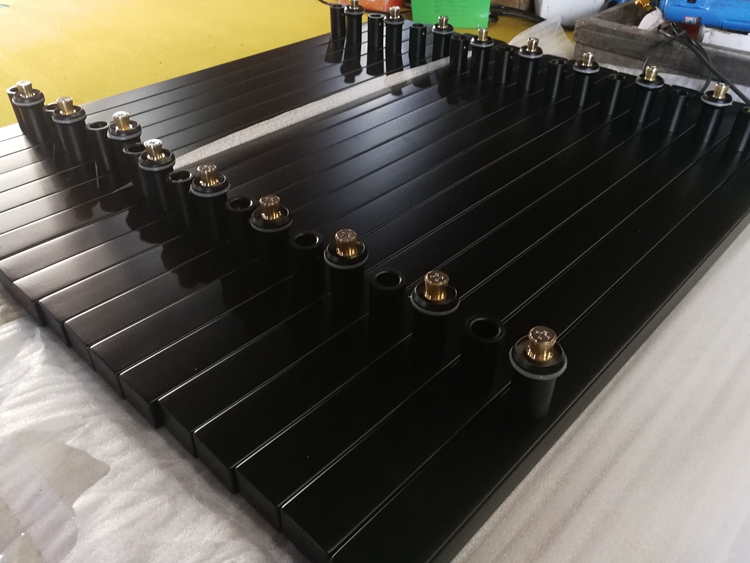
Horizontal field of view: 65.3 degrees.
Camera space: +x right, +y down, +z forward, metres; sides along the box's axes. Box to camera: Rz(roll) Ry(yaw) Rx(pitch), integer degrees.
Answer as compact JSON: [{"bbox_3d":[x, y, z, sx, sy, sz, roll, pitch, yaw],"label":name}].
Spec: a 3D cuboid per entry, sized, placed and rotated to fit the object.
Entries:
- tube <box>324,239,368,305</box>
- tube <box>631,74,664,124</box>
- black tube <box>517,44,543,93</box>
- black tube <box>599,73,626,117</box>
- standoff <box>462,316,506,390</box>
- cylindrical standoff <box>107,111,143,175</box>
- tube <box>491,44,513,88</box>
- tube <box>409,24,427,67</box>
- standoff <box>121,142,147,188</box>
[{"bbox_3d":[-0.021,-0.005,0.455,0.035,0.056,0.035,0,39,0],"label":"tube"},{"bbox_3d":[0.329,-0.222,0.717,0.030,0.050,0.030,32,48,33],"label":"tube"},{"bbox_3d":[0.219,-0.303,0.833,0.034,0.056,0.034,0,39,0],"label":"black tube"},{"bbox_3d":[0.298,-0.235,0.738,0.025,0.045,0.025,0,39,0],"label":"black tube"},{"bbox_3d":[0.072,0.049,0.398,0.025,0.046,0.025,0,39,0],"label":"standoff"},{"bbox_3d":[-0.259,-0.144,0.618,0.035,0.067,0.035,0,39,0],"label":"cylindrical standoff"},{"bbox_3d":[0.187,-0.316,0.857,0.026,0.046,0.026,32,49,33],"label":"tube"},{"bbox_3d":[0.068,-0.381,0.930,0.026,0.046,0.026,0,38,0],"label":"tube"},{"bbox_3d":[-0.233,-0.111,0.581,0.025,0.045,0.025,32,48,33],"label":"standoff"}]

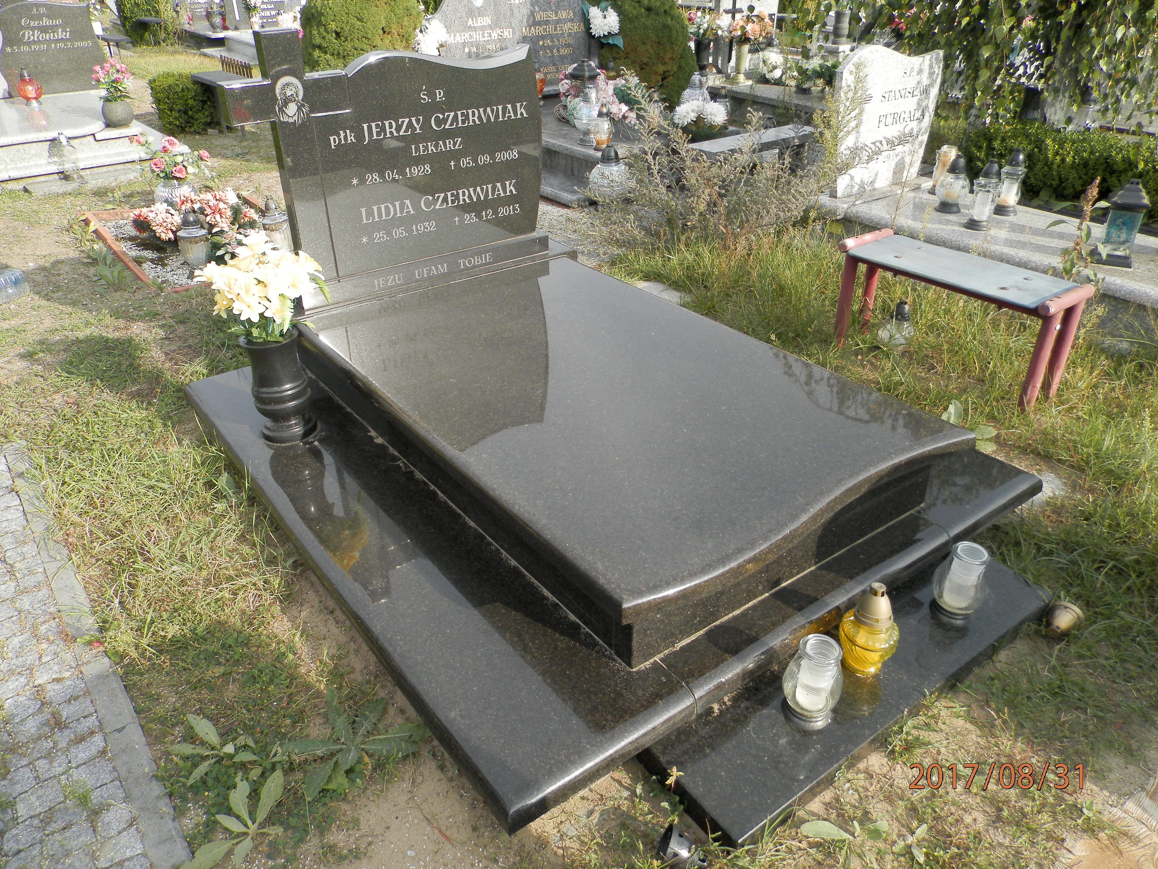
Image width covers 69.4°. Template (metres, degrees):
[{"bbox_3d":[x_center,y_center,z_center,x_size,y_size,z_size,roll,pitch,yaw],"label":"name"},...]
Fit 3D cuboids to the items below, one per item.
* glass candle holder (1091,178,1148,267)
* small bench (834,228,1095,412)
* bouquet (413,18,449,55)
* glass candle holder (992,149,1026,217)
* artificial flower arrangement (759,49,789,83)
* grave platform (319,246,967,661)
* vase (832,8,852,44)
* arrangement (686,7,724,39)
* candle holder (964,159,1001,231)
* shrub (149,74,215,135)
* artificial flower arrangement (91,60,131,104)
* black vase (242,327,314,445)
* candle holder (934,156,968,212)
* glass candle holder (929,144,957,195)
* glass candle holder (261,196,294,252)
[{"bbox_3d":[2.283,-0.893,3.512,0.158,0.339,0.158,13,32,21],"label":"glass candle holder"},{"bbox_3d":[1.401,-0.443,3.195,0.357,0.432,0.879,-18,35,-29],"label":"small bench"},{"bbox_3d":[-1.056,-2.810,5.950,0.260,0.300,0.250,-5,30,-8],"label":"bouquet"},{"bbox_3d":[1.871,-1.085,3.596,0.108,0.260,0.108,-21,35,-30],"label":"glass candle holder"},{"bbox_3d":[1.636,-3.073,6.984,0.250,0.255,0.250,4,30,7],"label":"artificial flower arrangement"},{"bbox_3d":[0.028,-0.103,2.369,1.038,0.171,1.697,-21,35,-30],"label":"grave platform"},{"bbox_3d":[2.846,-4.396,8.995,0.185,0.306,0.185,-20,36,-32],"label":"vase"},{"bbox_3d":[1.113,-3.626,7.400,0.320,0.290,0.300,3,30,7],"label":"arrangement"},{"bbox_3d":[1.666,-0.987,3.430,0.109,0.262,0.109,-21,35,-30],"label":"candle holder"},{"bbox_3d":[-3.376,-2.827,7.150,0.480,0.410,0.440,-21,35,-30],"label":"shrub"},{"bbox_3d":[-3.265,-2.465,5.850,0.250,0.270,0.240,-15,33,-23],"label":"artificial flower arrangement"},{"bbox_3d":[-0.858,-0.139,2.407,0.168,0.307,0.168,-20,36,-32],"label":"black vase"},{"bbox_3d":[1.645,-1.105,3.677,0.148,0.222,0.148,-21,35,-30],"label":"candle holder"},{"bbox_3d":[2.002,-1.460,4.607,0.113,0.236,0.113,-20,36,-32],"label":"glass candle holder"},{"bbox_3d":[-1.600,-1.116,4.420,0.145,0.262,0.145,-20,36,-32],"label":"glass candle holder"}]

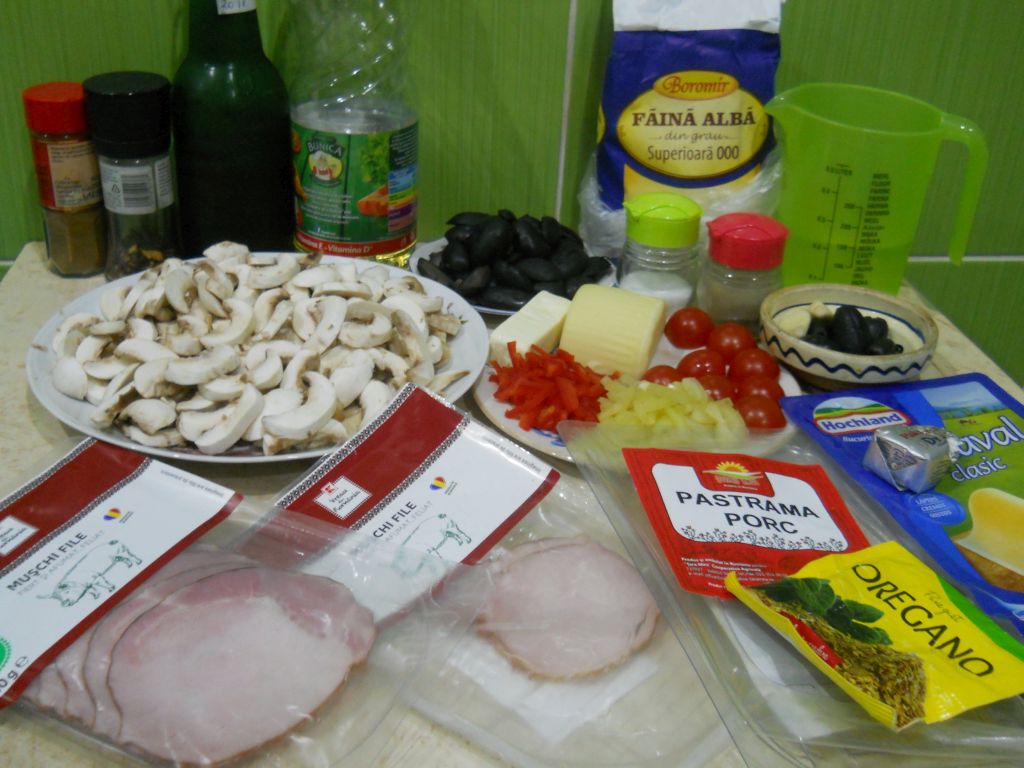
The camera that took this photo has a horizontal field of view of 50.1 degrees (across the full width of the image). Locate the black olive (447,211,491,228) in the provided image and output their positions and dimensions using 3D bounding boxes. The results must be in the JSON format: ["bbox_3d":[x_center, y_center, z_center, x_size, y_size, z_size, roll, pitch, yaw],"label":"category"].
[{"bbox_3d":[-0.026,-0.101,0.675,0.029,0.016,0.017,-7,31,-12],"label":"black olive"}]

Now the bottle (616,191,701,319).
[{"bbox_3d":[0.095,-0.084,0.700,0.053,0.065,0.050,7,29,7],"label":"bottle"}]

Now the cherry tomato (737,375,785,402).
[{"bbox_3d":[0.122,0.006,0.539,0.025,0.024,0.025,-1,30,-8],"label":"cherry tomato"}]

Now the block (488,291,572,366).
[{"bbox_3d":[0.013,-0.029,0.616,0.026,0.018,0.072,16,31,21],"label":"block"}]

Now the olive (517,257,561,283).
[{"bbox_3d":[0.017,-0.071,0.678,0.030,0.018,0.019,10,30,12],"label":"olive"}]

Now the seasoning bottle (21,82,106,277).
[{"bbox_3d":[-0.279,-0.127,0.687,0.045,0.112,0.045,3,29,-2],"label":"seasoning bottle"}]

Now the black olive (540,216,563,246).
[{"bbox_3d":[0.025,-0.098,0.703,0.015,0.015,0.026,-4,30,-13],"label":"black olive"}]

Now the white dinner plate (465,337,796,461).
[{"bbox_3d":[0.063,0.007,0.581,0.171,0.019,0.171,3,29,-1],"label":"white dinner plate"}]

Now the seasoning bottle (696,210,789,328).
[{"bbox_3d":[0.146,-0.072,0.692,0.054,0.059,0.050,7,29,7],"label":"seasoning bottle"}]

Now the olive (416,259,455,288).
[{"bbox_3d":[-0.048,-0.070,0.693,0.015,0.015,0.034,-20,37,-36],"label":"olive"}]

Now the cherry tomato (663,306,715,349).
[{"bbox_3d":[0.098,-0.031,0.602,0.028,0.024,0.025,-1,30,-8],"label":"cherry tomato"}]

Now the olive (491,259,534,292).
[{"bbox_3d":[0.001,-0.064,0.645,0.029,0.016,0.017,30,36,10],"label":"olive"}]

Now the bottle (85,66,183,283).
[{"bbox_3d":[-0.233,-0.124,0.675,0.051,0.124,0.051,-12,33,-26],"label":"bottle"}]

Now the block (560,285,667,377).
[{"bbox_3d":[0.056,-0.031,0.611,0.049,0.034,0.039,13,30,17],"label":"block"}]

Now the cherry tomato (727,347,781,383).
[{"bbox_3d":[0.125,-0.007,0.562,0.027,0.024,0.025,-1,30,-8],"label":"cherry tomato"}]

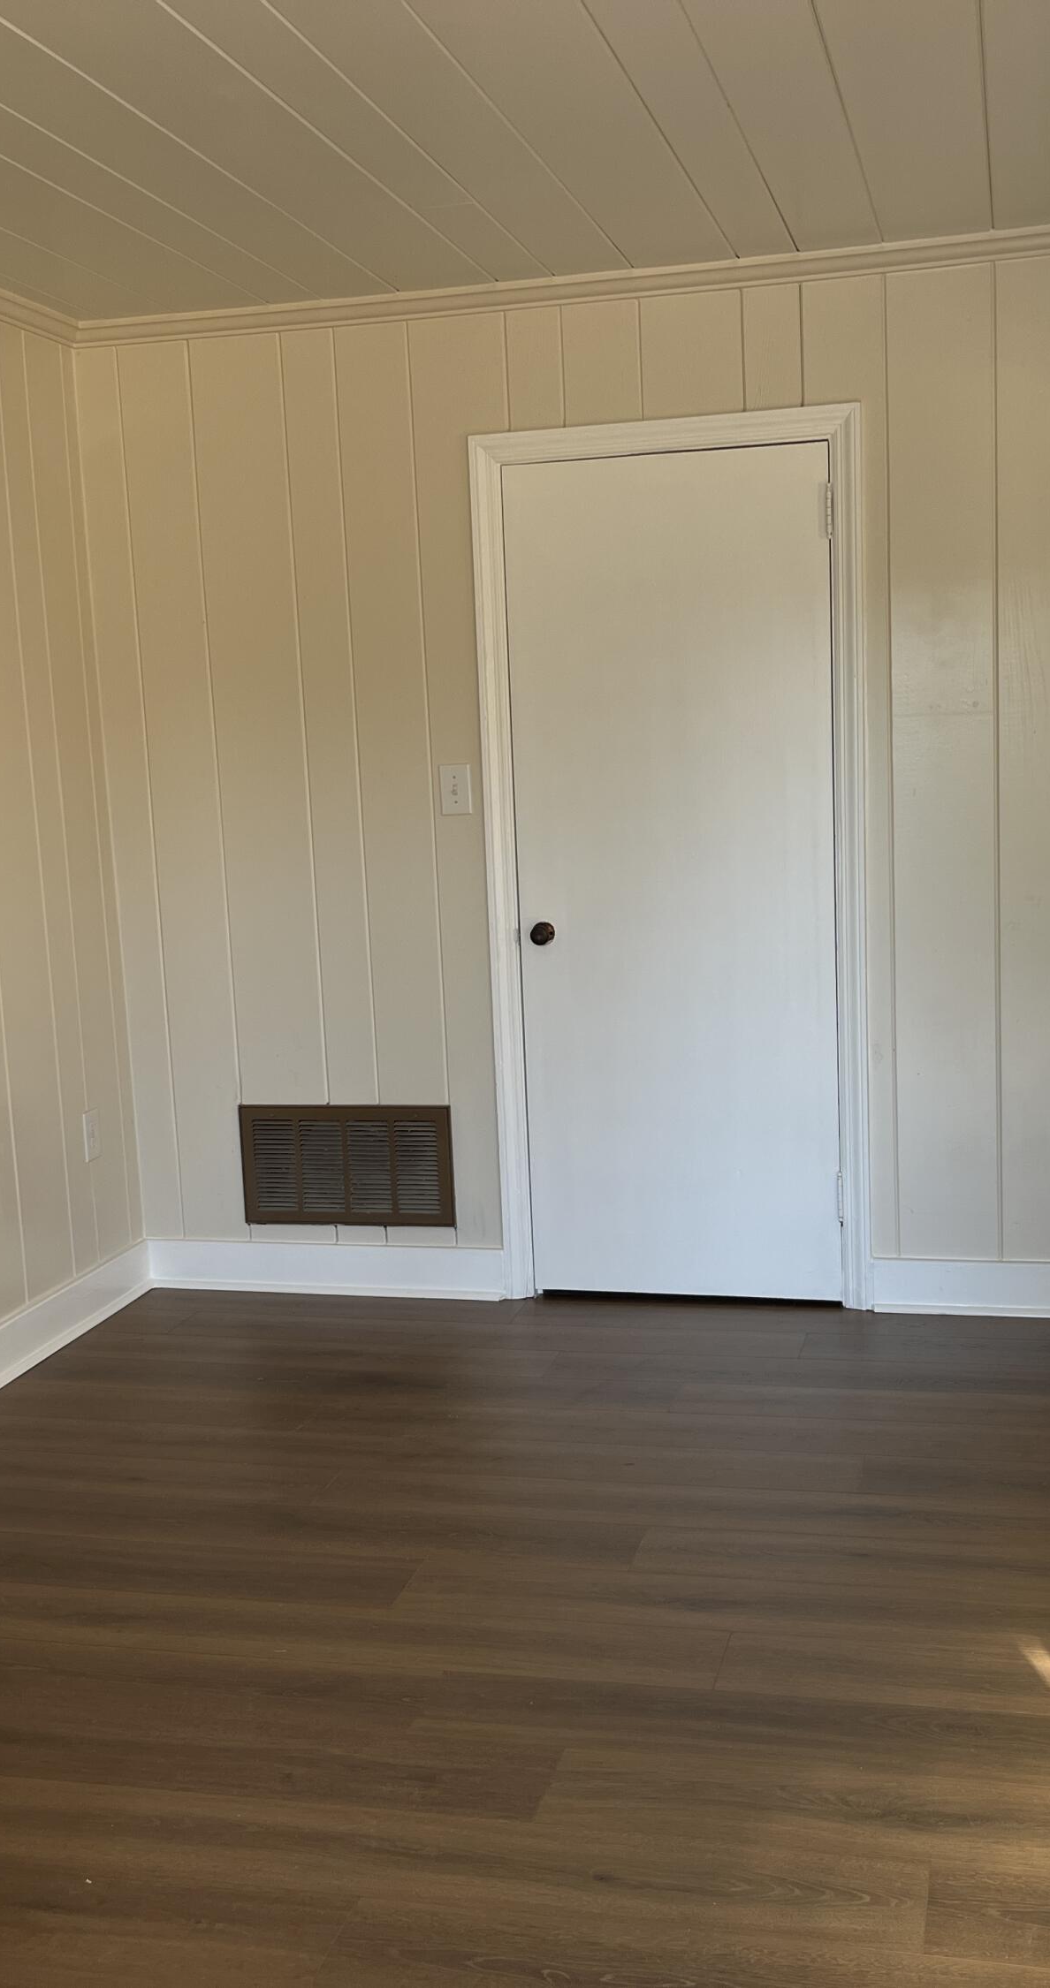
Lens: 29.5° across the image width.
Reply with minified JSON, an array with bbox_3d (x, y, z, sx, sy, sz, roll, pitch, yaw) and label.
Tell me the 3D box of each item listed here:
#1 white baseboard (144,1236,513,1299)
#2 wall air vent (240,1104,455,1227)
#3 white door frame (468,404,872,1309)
[{"bbox_3d":[-0.521,0.696,5.021,0.972,0.134,0.027,0,8,15],"label":"white baseboard"},{"bbox_3d":[-0.446,0.431,4.970,0.554,0.303,0.018,0,8,15],"label":"wall air vent"},{"bbox_3d":[0.347,-0.276,4.676,0.898,2.075,0.070,0,8,15],"label":"white door frame"}]

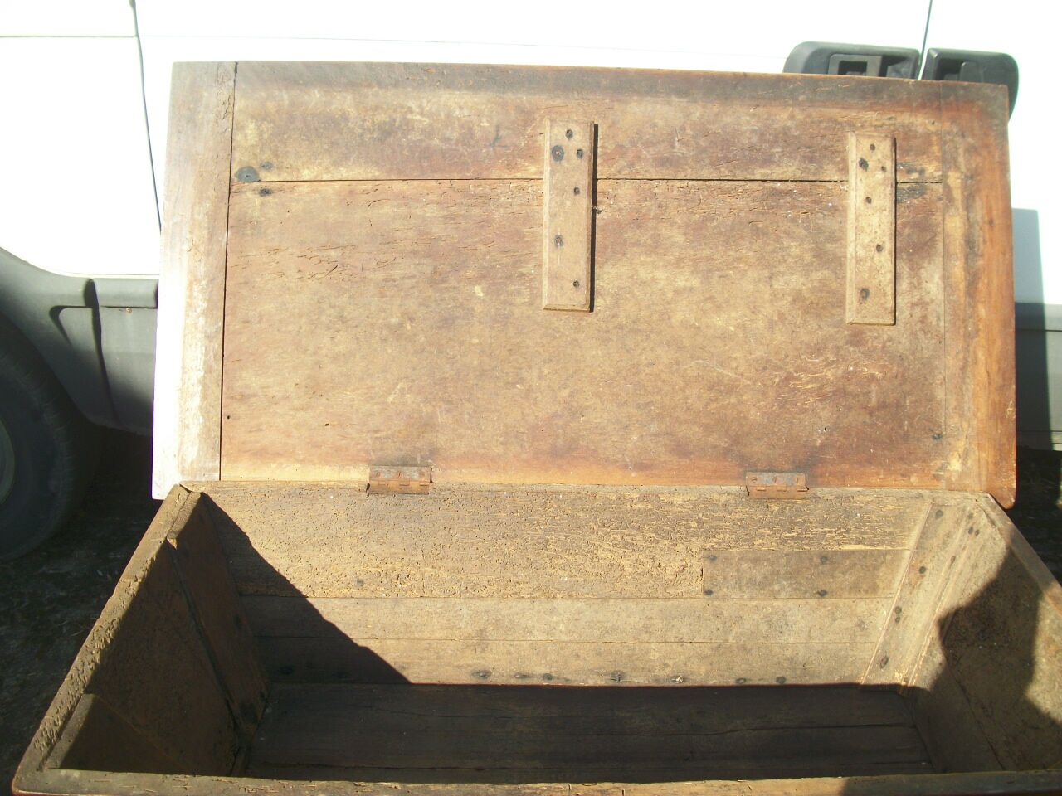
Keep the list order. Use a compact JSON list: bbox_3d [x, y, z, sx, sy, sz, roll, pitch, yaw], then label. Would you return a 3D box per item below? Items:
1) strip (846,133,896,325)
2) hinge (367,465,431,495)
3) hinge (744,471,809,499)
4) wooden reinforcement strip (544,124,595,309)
[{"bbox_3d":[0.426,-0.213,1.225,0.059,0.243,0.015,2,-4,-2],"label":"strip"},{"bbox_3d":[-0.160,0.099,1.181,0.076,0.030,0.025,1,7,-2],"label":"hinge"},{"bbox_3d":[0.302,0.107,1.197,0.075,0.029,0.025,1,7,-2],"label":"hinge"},{"bbox_3d":[0.046,-0.227,1.213,0.059,0.237,0.015,1,-4,-2],"label":"wooden reinforcement strip"}]

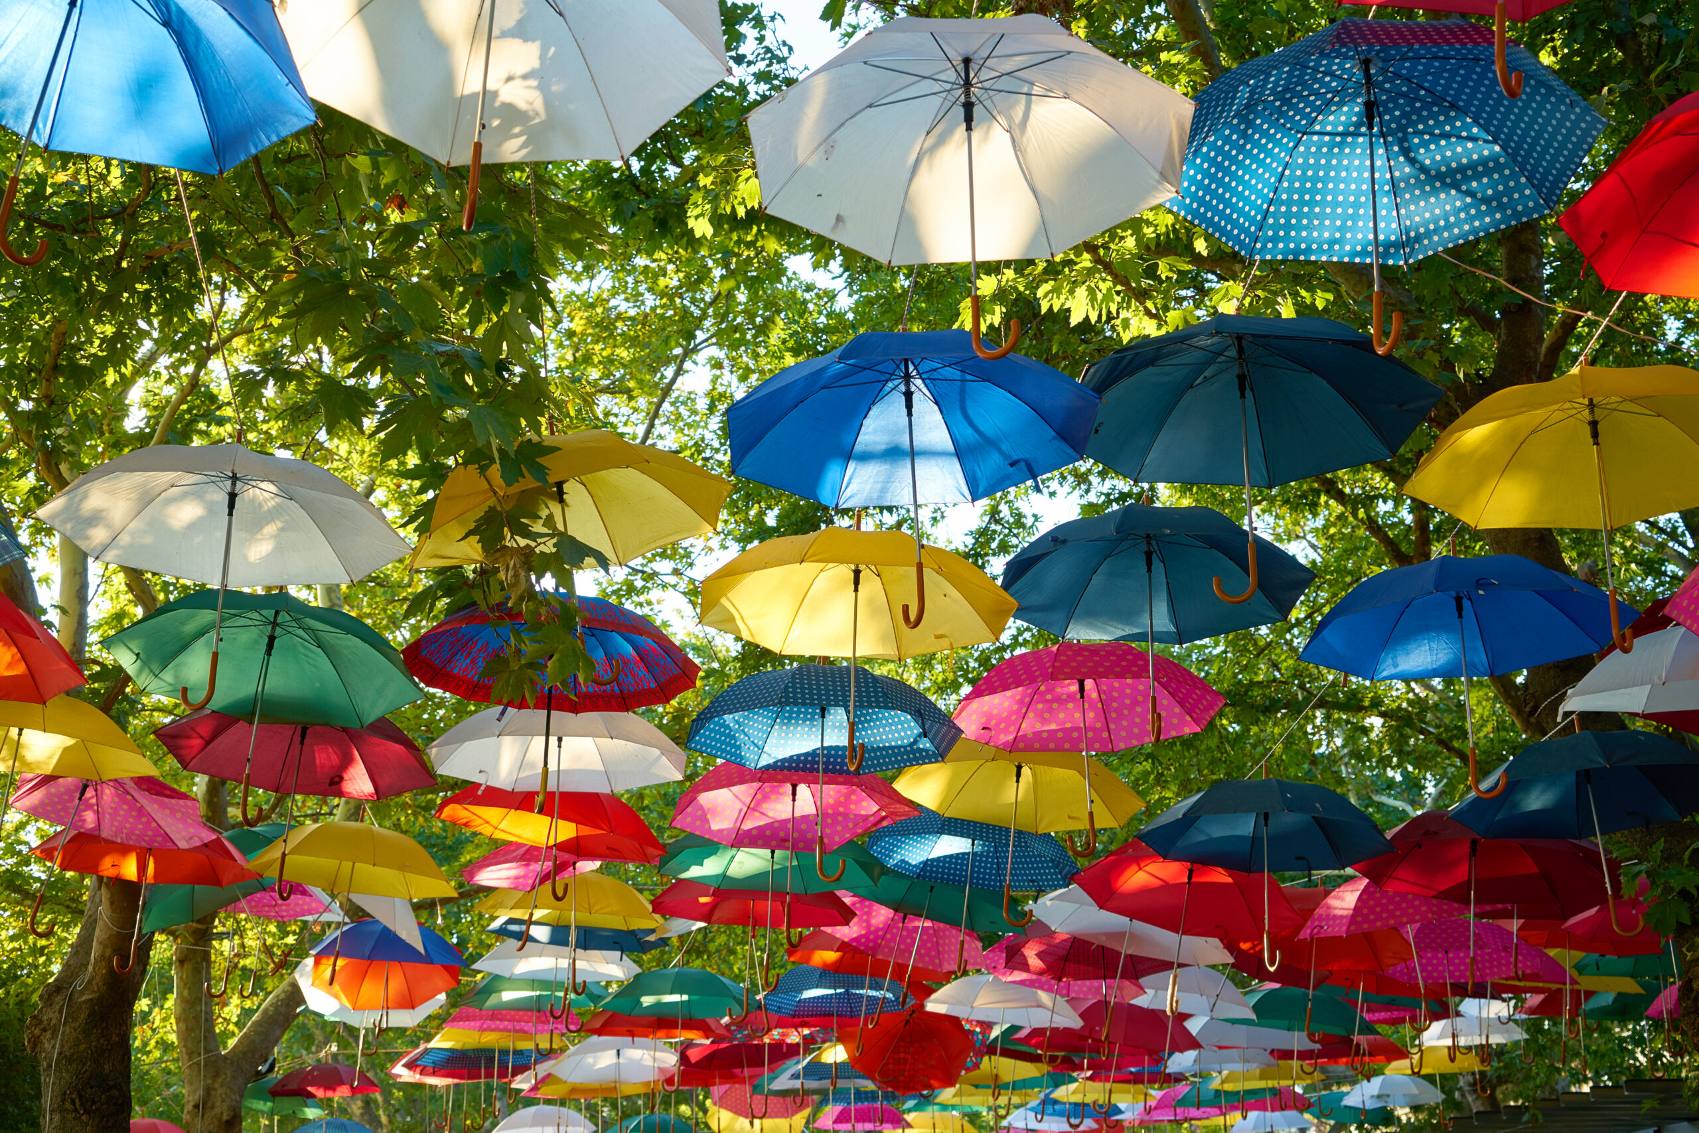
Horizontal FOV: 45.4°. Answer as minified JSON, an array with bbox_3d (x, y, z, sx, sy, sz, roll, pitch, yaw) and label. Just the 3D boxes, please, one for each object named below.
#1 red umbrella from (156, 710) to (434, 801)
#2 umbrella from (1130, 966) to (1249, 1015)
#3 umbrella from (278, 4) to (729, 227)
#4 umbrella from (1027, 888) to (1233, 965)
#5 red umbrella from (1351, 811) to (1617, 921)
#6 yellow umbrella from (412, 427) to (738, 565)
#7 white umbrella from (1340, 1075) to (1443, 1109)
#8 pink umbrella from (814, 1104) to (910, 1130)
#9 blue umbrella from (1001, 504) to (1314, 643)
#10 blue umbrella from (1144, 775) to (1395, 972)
[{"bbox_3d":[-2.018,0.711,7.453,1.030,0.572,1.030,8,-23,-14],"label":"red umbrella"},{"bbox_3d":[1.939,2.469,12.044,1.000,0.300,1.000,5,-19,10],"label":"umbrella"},{"bbox_3d":[-0.732,-1.025,4.074,1.000,0.790,1.000,7,-26,-12],"label":"umbrella"},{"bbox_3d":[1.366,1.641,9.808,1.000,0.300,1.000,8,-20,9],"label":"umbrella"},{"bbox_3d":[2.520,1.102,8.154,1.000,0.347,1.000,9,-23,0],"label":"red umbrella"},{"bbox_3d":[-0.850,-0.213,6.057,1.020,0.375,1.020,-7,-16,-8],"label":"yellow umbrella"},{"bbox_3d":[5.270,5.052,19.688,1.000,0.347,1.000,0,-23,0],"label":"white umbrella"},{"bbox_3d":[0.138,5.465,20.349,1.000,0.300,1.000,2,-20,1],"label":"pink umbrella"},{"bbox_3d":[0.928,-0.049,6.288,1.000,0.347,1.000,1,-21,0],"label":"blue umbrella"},{"bbox_3d":[1.654,1.203,8.001,1.000,0.760,1.000,-1,-21,12],"label":"blue umbrella"}]

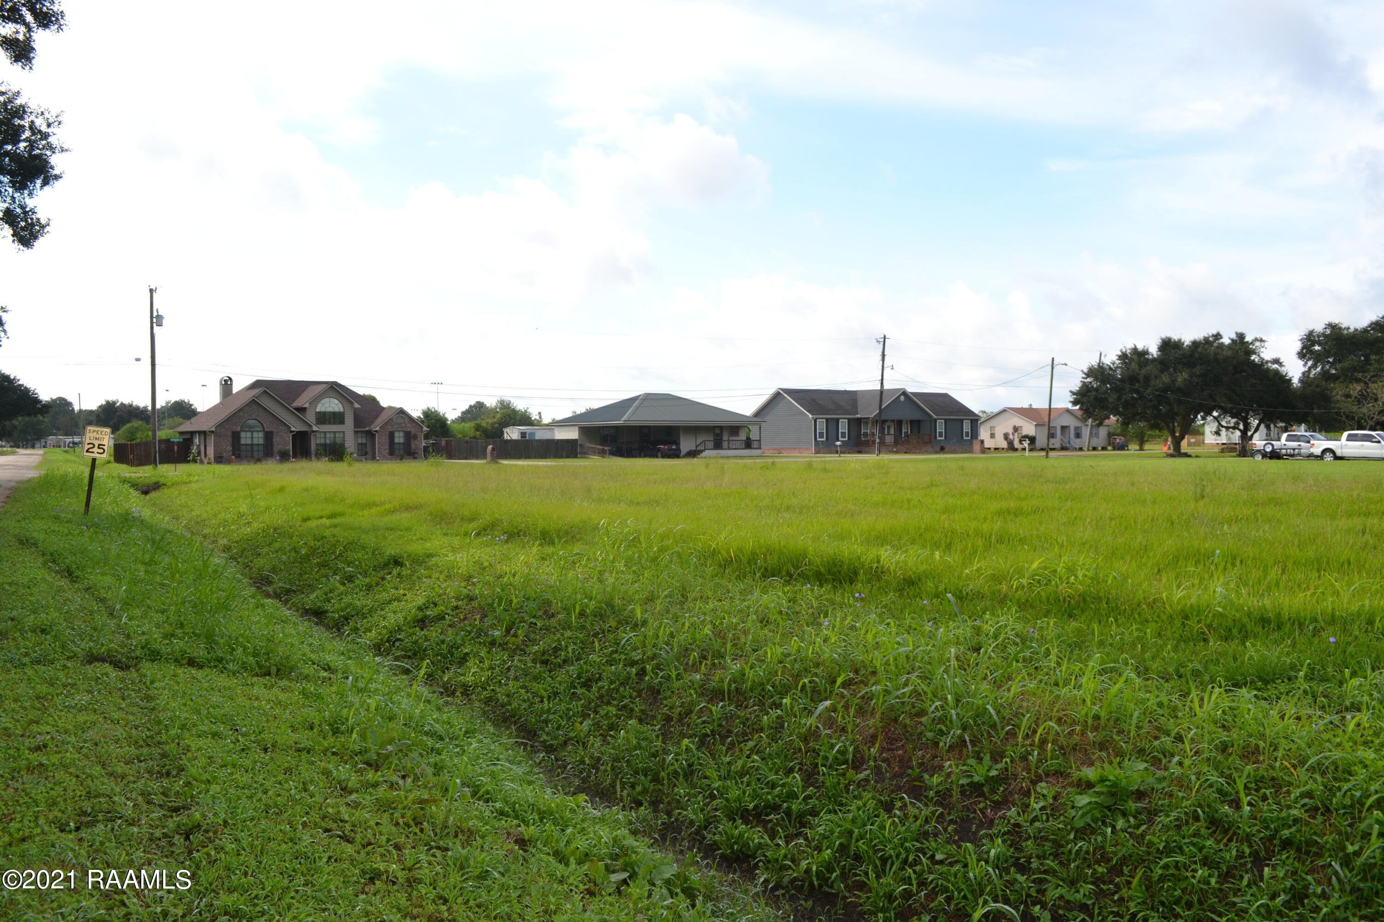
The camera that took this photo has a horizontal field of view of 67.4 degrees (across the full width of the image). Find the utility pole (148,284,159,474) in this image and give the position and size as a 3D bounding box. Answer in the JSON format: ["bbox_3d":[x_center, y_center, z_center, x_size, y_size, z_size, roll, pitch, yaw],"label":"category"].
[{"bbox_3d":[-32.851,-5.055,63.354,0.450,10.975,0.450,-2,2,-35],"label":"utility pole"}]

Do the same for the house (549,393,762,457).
[{"bbox_3d":[-3.029,-3.223,92.862,14.900,5.600,12.400,-1,2,-35],"label":"house"}]

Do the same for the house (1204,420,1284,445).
[{"bbox_3d":[81.833,-4.652,150.235,14.000,4.750,7.800,-1,2,-35],"label":"house"}]

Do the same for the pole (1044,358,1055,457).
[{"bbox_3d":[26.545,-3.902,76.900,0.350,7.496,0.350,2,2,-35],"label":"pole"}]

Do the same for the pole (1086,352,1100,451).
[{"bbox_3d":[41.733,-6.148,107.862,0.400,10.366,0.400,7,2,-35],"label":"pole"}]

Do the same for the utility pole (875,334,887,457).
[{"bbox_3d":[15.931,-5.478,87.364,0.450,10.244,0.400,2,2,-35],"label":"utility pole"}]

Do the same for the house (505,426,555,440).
[{"bbox_3d":[-16.483,-2.346,112.539,6.800,2.750,3.800,-1,2,-35],"label":"house"}]

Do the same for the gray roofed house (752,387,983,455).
[{"bbox_3d":[17.848,-4.022,105.660,23.500,6.350,9.500,-1,2,-35],"label":"gray roofed house"}]

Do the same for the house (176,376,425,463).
[{"bbox_3d":[-32.091,-3.439,84.797,16.300,6.800,15.000,-1,2,-35],"label":"house"}]

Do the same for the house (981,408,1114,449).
[{"bbox_3d":[42.772,-3.918,125.529,14.600,4.850,8.100,-1,2,-35],"label":"house"}]

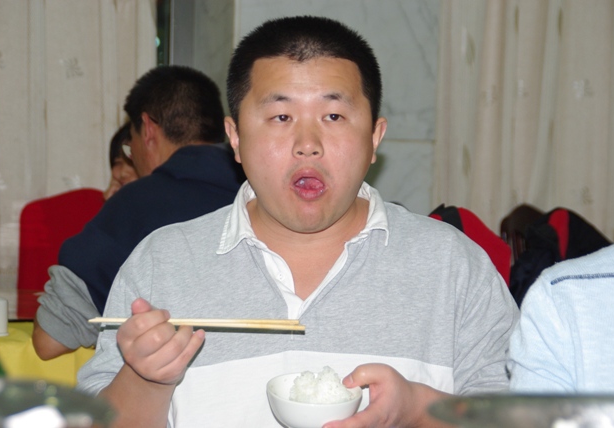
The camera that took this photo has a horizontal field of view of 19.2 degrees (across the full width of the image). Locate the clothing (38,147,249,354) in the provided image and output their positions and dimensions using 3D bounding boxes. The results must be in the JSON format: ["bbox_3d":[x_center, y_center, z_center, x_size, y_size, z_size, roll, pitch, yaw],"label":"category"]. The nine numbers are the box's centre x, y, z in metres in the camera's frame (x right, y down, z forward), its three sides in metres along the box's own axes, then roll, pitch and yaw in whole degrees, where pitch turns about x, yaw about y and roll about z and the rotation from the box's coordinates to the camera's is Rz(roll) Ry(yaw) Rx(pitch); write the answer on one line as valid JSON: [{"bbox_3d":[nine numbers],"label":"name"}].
[{"bbox_3d":[-0.250,0.170,3.280,0.500,0.600,0.400,-2,4,-34],"label":"clothing"}]

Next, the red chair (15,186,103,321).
[{"bbox_3d":[-0.660,0.440,4.800,0.450,0.970,0.540,1,3,16],"label":"red chair"}]

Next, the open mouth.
[{"bbox_3d":[0.003,-0.031,2.230,0.041,0.031,0.024,0,3,1],"label":"open mouth"}]

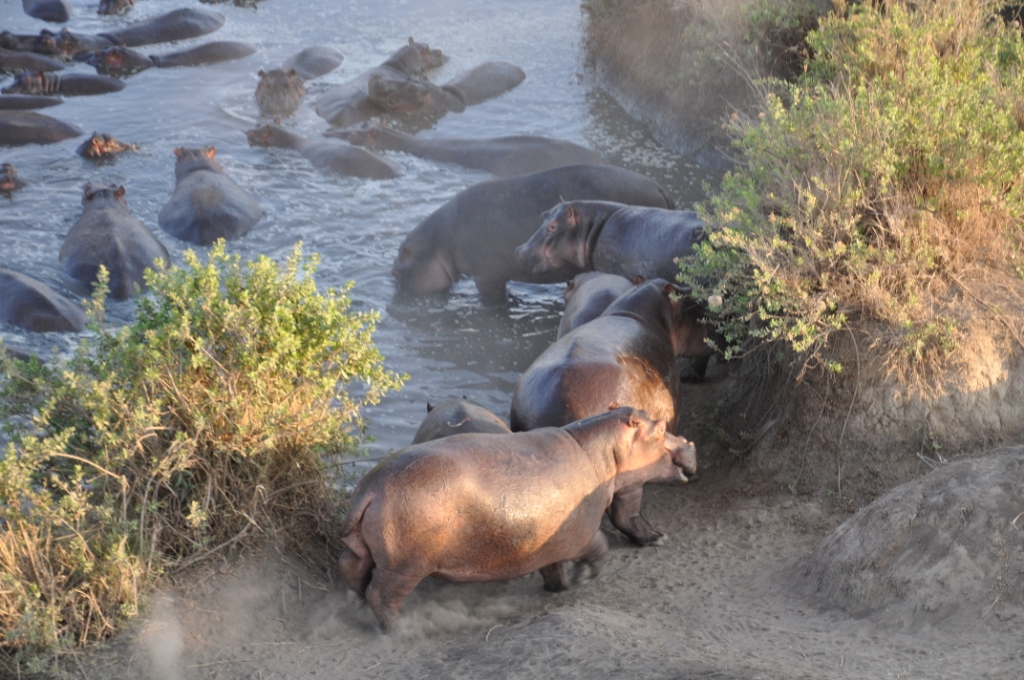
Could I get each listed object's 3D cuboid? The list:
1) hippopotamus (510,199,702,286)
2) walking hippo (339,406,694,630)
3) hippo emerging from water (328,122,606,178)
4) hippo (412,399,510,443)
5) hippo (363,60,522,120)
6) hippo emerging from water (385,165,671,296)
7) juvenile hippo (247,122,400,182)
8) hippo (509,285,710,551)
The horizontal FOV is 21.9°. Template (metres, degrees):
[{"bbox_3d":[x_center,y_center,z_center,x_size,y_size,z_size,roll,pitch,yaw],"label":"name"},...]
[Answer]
[{"bbox_3d":[1.446,-0.788,27.586,2.900,1.400,1.150,-6,25,-13],"label":"hippopotamus"},{"bbox_3d":[0.021,1.421,21.763,3.000,1.420,1.200,-8,25,-18],"label":"walking hippo"},{"bbox_3d":[-0.508,-1.787,32.595,3.300,1.350,1.200,7,25,15],"label":"hippo emerging from water"},{"bbox_3d":[-0.405,1.102,24.569,0.980,1.150,2.300,-10,26,-22],"label":"hippo"},{"bbox_3d":[-0.867,-2.885,34.693,2.350,1.150,0.950,-12,27,-25],"label":"hippo"},{"bbox_3d":[0.229,-1.144,29.491,3.100,1.420,1.200,-5,24,-10],"label":"hippo emerging from water"},{"bbox_3d":[-2.331,-1.881,32.746,2.500,1.200,1.050,14,28,29],"label":"juvenile hippo"},{"bbox_3d":[0.966,0.651,23.738,1.250,1.480,2.850,11,26,23],"label":"hippo"}]

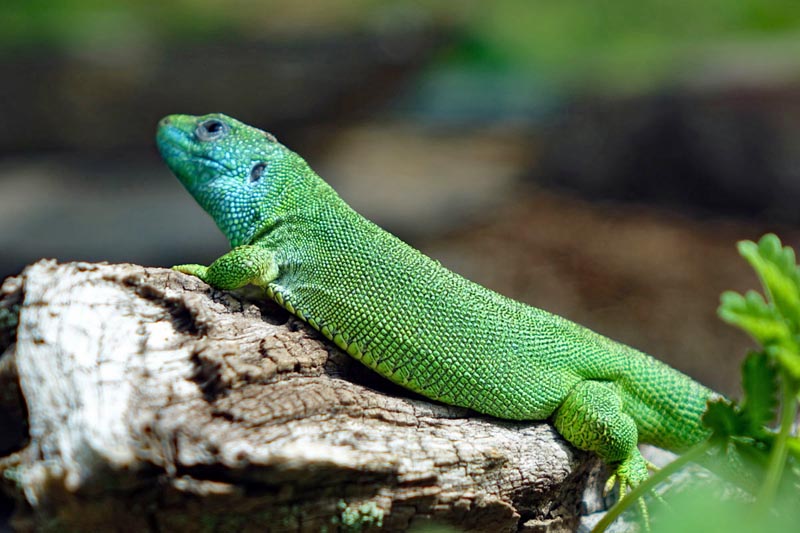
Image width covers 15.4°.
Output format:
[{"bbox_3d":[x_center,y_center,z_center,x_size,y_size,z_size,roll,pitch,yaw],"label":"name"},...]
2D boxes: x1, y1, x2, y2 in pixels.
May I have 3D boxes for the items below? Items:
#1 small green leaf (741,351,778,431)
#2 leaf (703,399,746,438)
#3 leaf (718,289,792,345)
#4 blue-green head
[{"bbox_3d":[0.078,0.027,0.645,0.008,0.017,0.005,1,10,6],"label":"small green leaf"},{"bbox_3d":[0.071,0.033,0.648,0.010,0.009,0.006,1,10,6],"label":"leaf"},{"bbox_3d":[0.077,0.011,0.638,0.016,0.012,0.009,2,10,9],"label":"leaf"},{"bbox_3d":[-0.038,-0.020,0.660,0.033,0.026,0.021,20,9,-3],"label":"blue-green head"}]

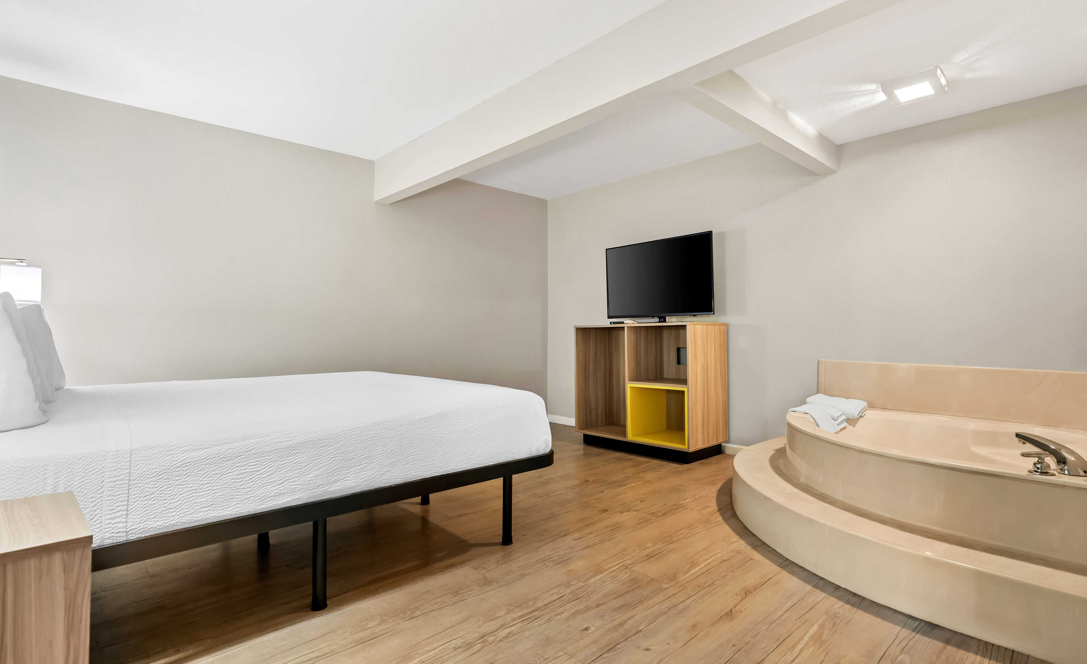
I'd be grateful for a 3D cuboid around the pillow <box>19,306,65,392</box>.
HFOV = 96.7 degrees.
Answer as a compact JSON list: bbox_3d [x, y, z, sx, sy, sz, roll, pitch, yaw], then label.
[{"bbox_3d":[-2.510,0.085,2.330,0.180,0.470,0.660,-18,12,-40],"label":"pillow"}]

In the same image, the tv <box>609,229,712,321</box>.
[{"bbox_3d":[0.953,-0.409,4.128,0.200,0.693,1.079,0,0,-44],"label":"tv"}]

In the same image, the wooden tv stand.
[{"bbox_3d":[0.890,0.464,4.111,0.609,1.051,1.099,0,0,-44],"label":"wooden tv stand"}]

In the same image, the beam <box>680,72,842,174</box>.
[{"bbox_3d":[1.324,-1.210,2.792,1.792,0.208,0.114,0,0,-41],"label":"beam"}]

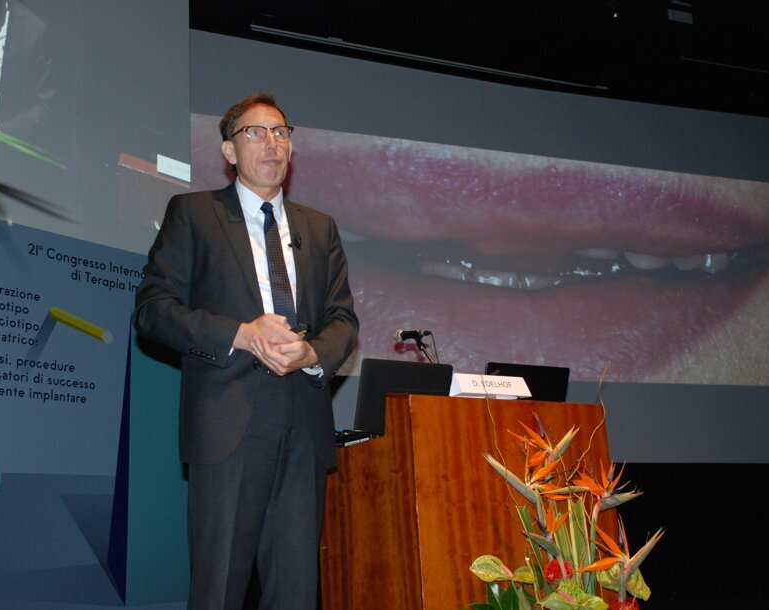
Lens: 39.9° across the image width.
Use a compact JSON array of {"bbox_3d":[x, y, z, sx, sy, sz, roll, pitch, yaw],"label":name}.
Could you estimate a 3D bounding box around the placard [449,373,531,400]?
[{"bbox_3d":[0.362,0.278,3.627,0.297,0.075,0.073,6,-17,-31],"label":"placard"}]

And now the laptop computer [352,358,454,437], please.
[{"bbox_3d":[0.006,0.360,3.783,0.376,0.258,0.333,6,-17,-31],"label":"laptop computer"}]

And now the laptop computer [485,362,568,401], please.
[{"bbox_3d":[0.438,0.380,3.892,0.383,0.260,0.336,6,-17,-31],"label":"laptop computer"}]

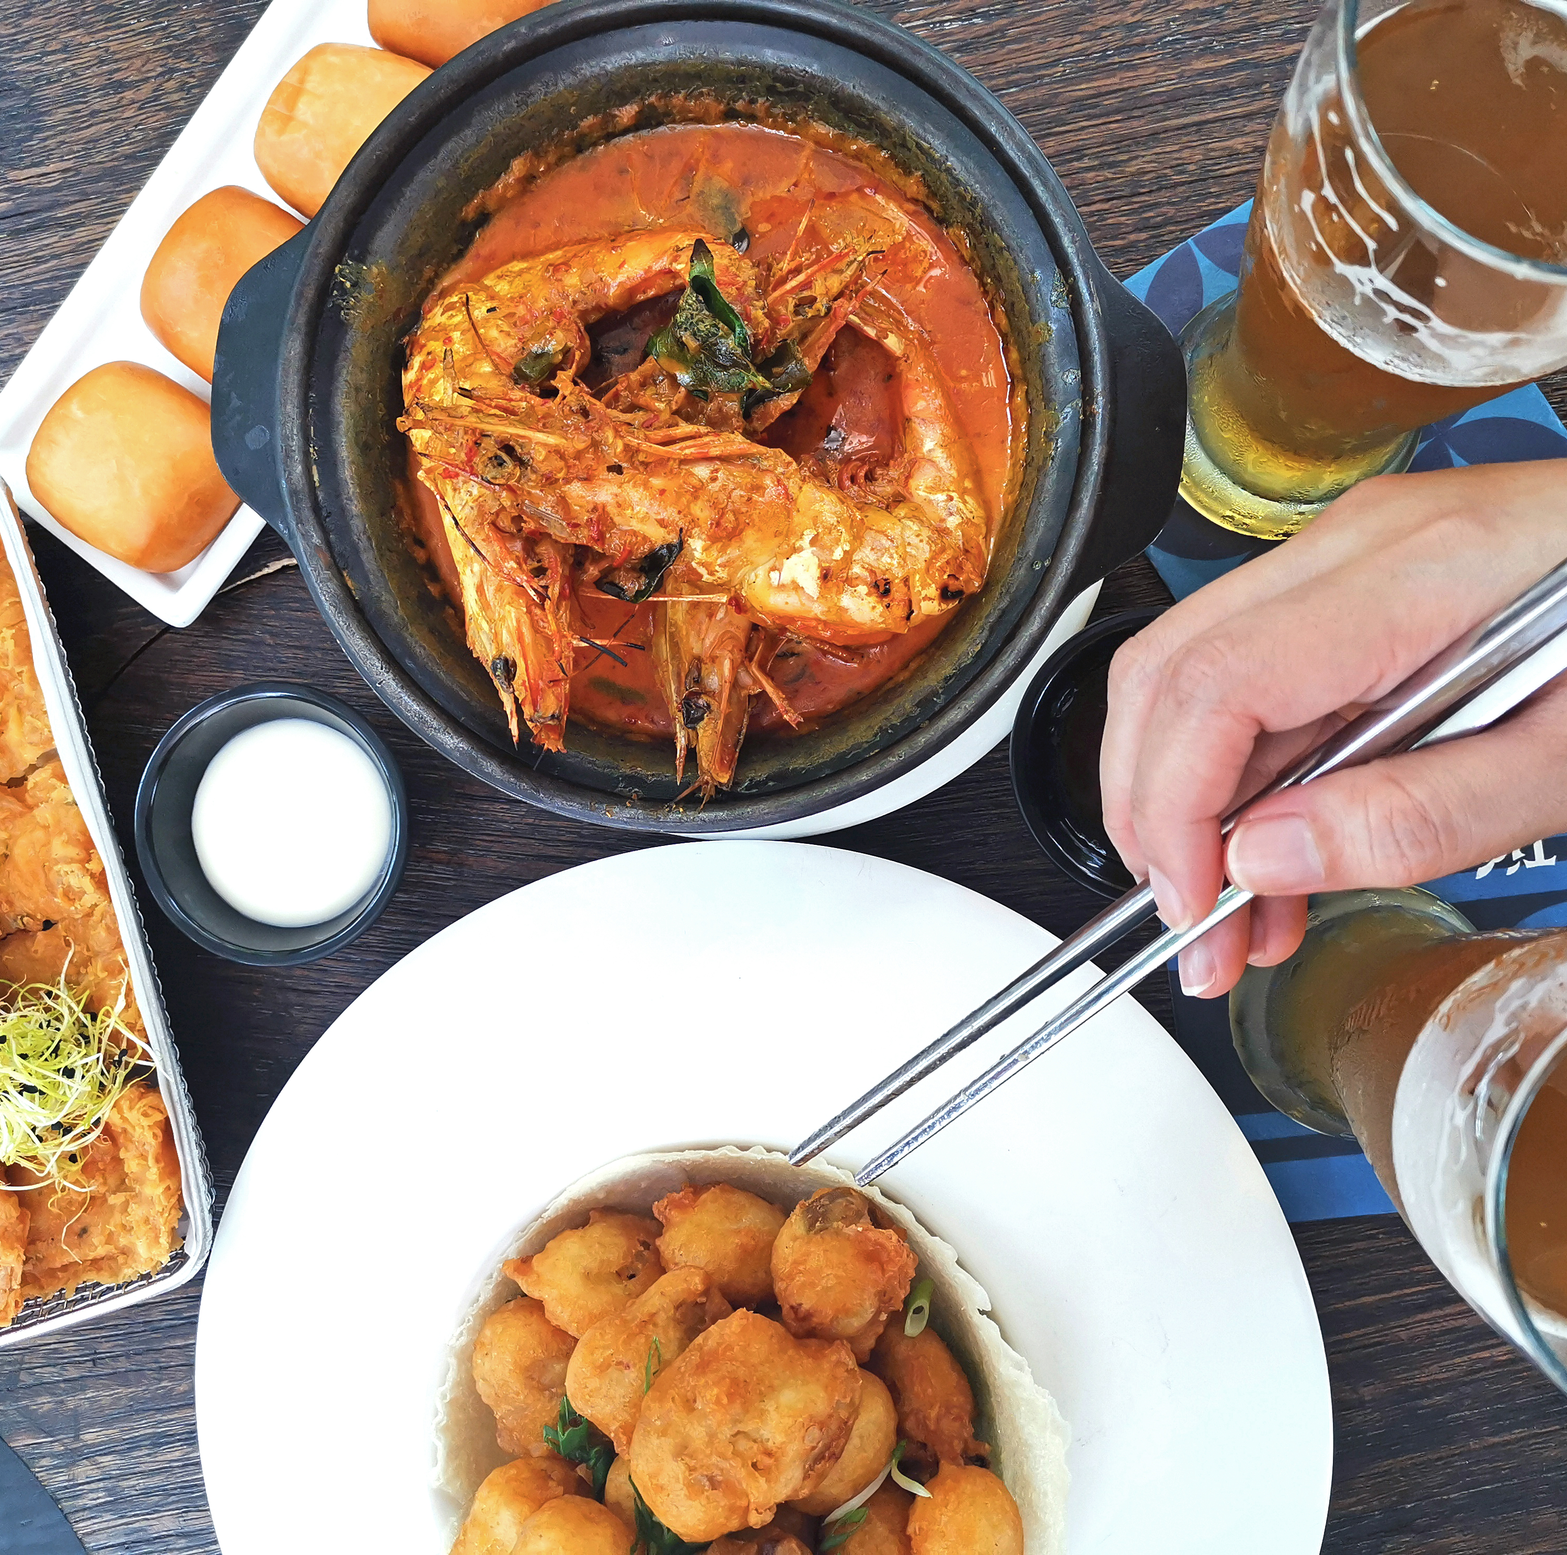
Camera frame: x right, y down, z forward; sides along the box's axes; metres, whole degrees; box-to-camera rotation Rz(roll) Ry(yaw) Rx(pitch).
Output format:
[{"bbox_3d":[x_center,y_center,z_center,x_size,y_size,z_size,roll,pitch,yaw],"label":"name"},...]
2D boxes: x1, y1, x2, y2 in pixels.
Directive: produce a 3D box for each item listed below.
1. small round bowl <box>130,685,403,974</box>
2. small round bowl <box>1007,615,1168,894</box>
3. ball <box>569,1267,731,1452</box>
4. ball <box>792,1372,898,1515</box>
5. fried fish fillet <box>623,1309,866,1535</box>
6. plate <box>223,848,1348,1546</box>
[{"bbox_3d":[-0.126,0.011,0.418,0.070,0.038,0.070,0,89,7],"label":"small round bowl"},{"bbox_3d":[0.090,-0.005,0.393,0.070,0.038,0.070,0,89,7],"label":"small round bowl"},{"bbox_3d":[-0.031,0.134,0.372,0.034,0.034,0.046,33,93,6],"label":"ball"},{"bbox_3d":[0.009,0.153,0.374,0.036,0.034,0.036,0,89,7],"label":"ball"},{"bbox_3d":[-0.008,0.144,0.359,0.043,0.035,0.053,45,94,5],"label":"fried fish fillet"},{"bbox_3d":[-0.010,0.156,0.406,0.281,0.030,0.281,0,89,7],"label":"plate"}]

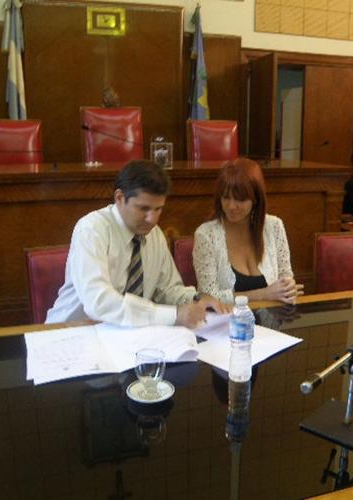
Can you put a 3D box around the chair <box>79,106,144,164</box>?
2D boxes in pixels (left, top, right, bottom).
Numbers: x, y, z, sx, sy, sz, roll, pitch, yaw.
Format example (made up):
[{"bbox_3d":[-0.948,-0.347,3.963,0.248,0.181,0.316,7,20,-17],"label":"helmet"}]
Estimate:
[{"bbox_3d":[-0.573,-0.709,4.936,0.620,1.363,0.620,-4,13,-18],"label":"chair"}]

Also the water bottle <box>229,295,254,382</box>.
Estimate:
[{"bbox_3d":[0.165,0.224,1.250,0.063,0.215,0.063,1,14,0],"label":"water bottle"}]

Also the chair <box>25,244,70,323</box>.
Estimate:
[{"bbox_3d":[-0.347,0.466,2.111,0.450,0.936,0.520,-6,14,-26],"label":"chair"}]

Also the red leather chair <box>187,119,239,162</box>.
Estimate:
[{"bbox_3d":[0.471,-0.719,5.136,0.560,1.200,0.620,-3,14,-18],"label":"red leather chair"}]

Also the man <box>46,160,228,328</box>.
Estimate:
[{"bbox_3d":[-0.183,0.294,1.924,0.640,1.262,0.800,-6,15,-25],"label":"man"}]

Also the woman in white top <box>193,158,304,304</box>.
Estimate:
[{"bbox_3d":[0.282,0.274,2.040,0.500,1.262,0.720,-2,14,-13],"label":"woman in white top"}]

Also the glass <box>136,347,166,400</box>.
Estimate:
[{"bbox_3d":[-0.061,0.301,1.209,0.075,0.105,0.075,0,12,0],"label":"glass"}]

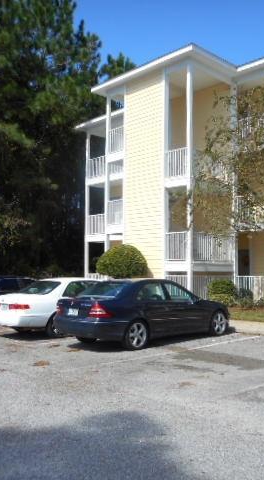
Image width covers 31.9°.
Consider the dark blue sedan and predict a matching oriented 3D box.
[{"bbox_3d":[0.445,1.605,10.740,4.530,1.430,1.740,4,-5,-43],"label":"dark blue sedan"}]

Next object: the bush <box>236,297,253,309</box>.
[{"bbox_3d":[4.250,2.340,17.300,0.680,0.460,0.620,-1,-4,14],"label":"bush"}]

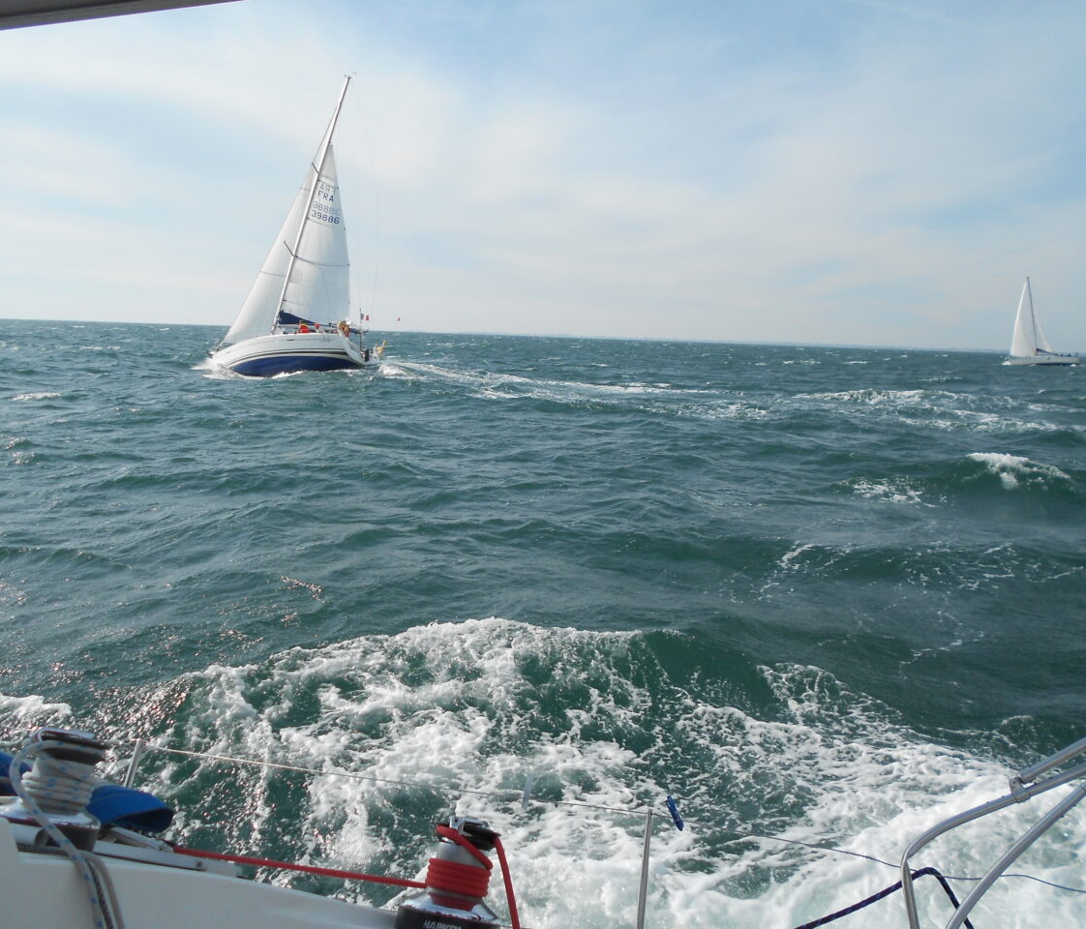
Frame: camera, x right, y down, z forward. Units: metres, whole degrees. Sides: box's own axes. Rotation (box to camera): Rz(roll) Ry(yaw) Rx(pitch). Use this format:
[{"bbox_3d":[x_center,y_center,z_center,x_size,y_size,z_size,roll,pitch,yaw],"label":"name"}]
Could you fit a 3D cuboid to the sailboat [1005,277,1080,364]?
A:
[{"bbox_3d":[95.877,-27.712,179.724,13.600,18.100,4.100,2,-14,3],"label":"sailboat"}]

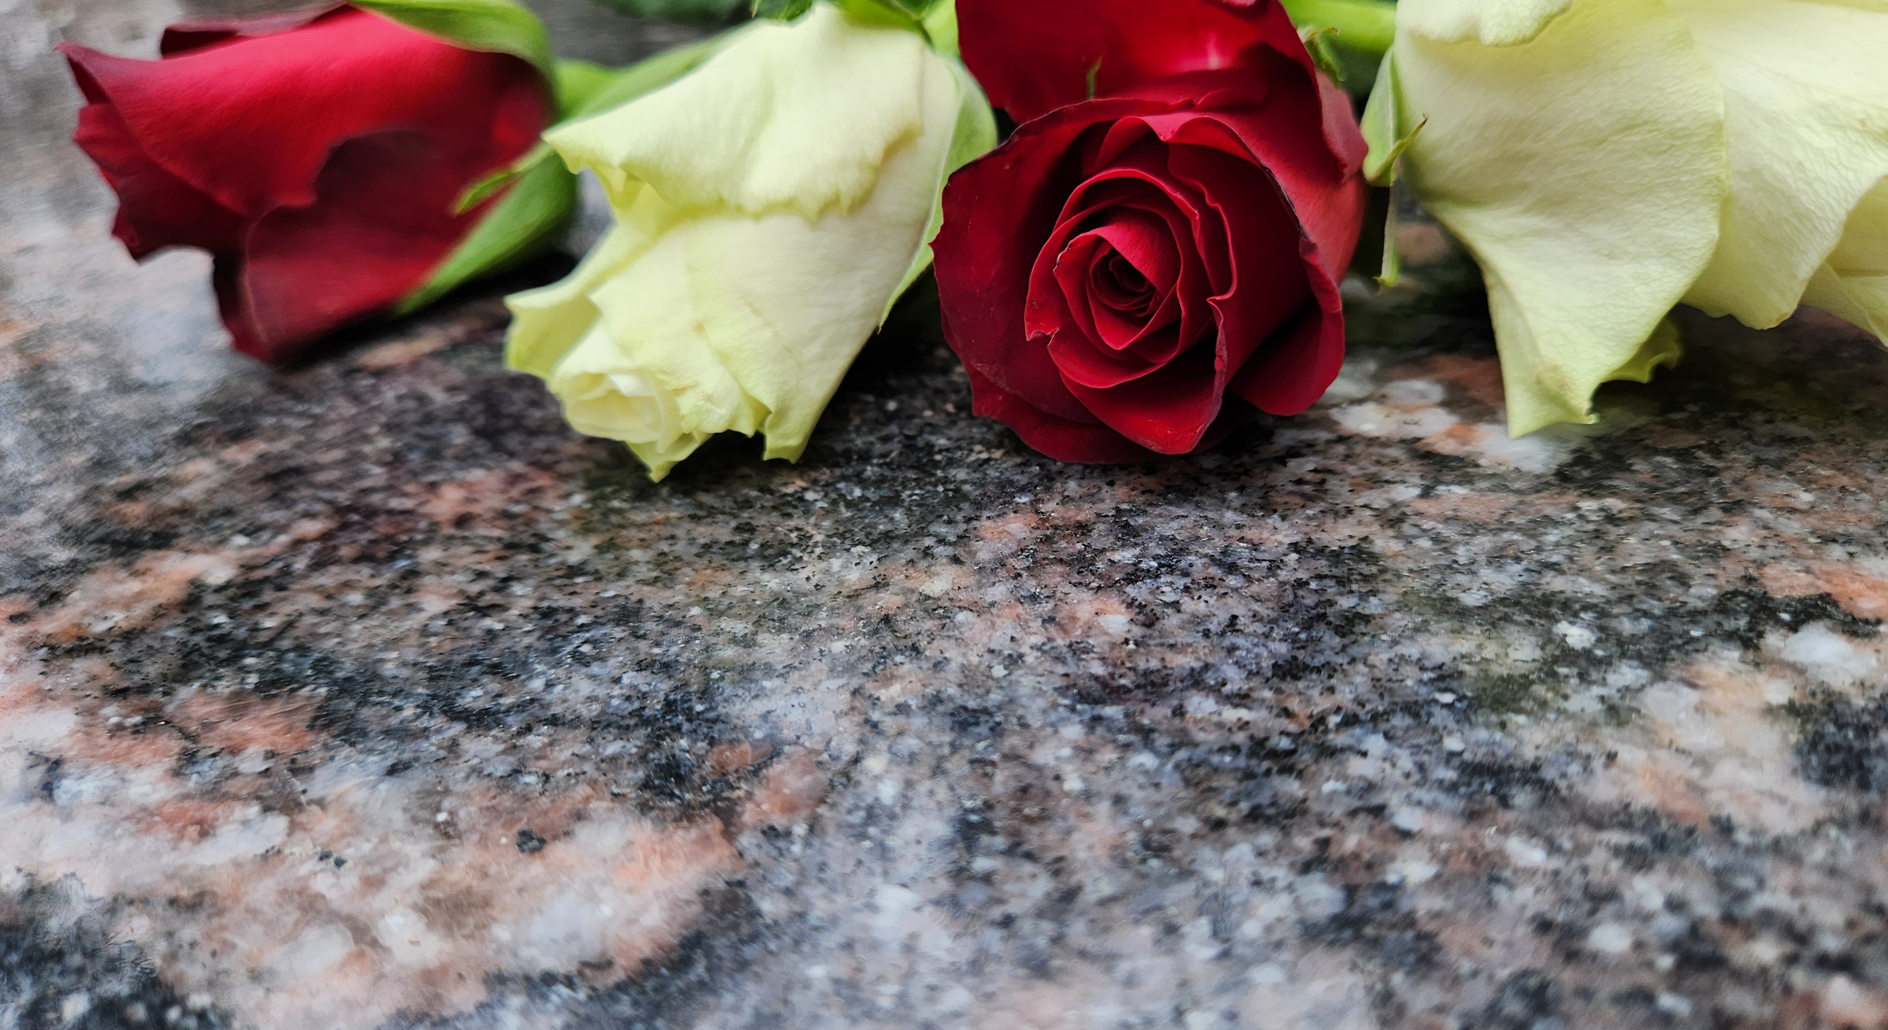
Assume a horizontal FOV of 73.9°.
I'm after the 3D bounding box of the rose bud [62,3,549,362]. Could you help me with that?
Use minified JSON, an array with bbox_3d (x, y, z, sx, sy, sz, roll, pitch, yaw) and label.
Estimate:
[{"bbox_3d":[-0.091,-0.048,0.181,0.059,0.048,0.046,-6,34,-9],"label":"rose bud"}]

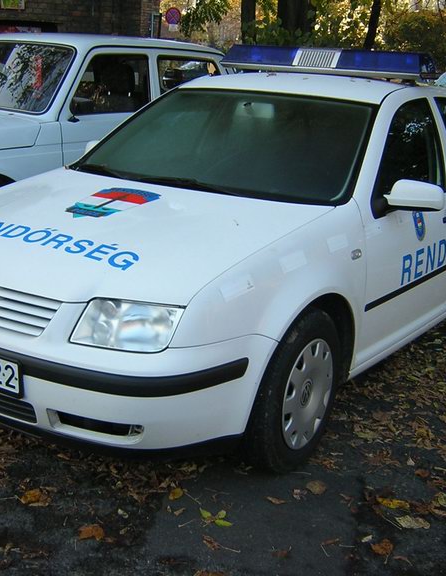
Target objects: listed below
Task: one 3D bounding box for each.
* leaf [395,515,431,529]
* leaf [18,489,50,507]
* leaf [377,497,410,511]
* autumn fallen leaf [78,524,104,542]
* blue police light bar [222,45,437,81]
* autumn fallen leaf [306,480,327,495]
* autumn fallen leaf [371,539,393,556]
[{"bbox_3d":[0.648,0.801,2.727,0.108,0.015,0.067,2,15,-4],"label":"leaf"},{"bbox_3d":[-0.644,0.728,2.752,0.089,0.022,0.105,-12,21,-43],"label":"leaf"},{"bbox_3d":[0.604,0.768,2.841,0.110,0.015,0.045,6,15,12],"label":"leaf"},{"bbox_3d":[-0.422,0.787,2.574,0.086,0.020,0.070,1,15,-7],"label":"autumn fallen leaf"},{"bbox_3d":[0.555,-1.223,4.325,1.210,0.140,0.270,13,18,33],"label":"blue police light bar"},{"bbox_3d":[0.342,0.733,2.930,0.074,0.012,0.078,-8,18,-34],"label":"autumn fallen leaf"},{"bbox_3d":[0.515,0.835,2.567,0.073,0.020,0.063,-3,16,-20],"label":"autumn fallen leaf"}]

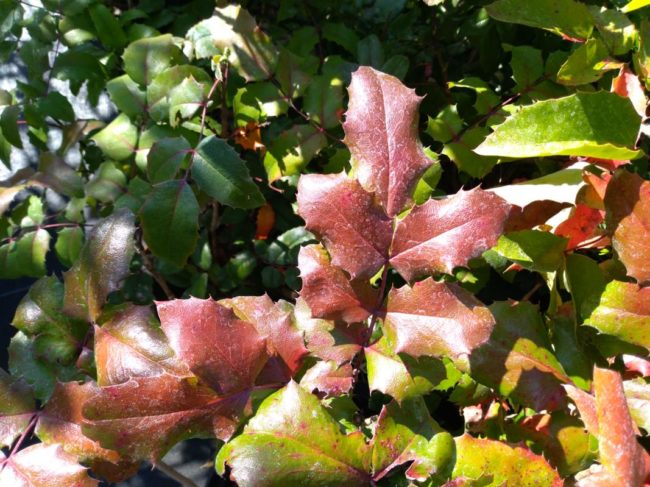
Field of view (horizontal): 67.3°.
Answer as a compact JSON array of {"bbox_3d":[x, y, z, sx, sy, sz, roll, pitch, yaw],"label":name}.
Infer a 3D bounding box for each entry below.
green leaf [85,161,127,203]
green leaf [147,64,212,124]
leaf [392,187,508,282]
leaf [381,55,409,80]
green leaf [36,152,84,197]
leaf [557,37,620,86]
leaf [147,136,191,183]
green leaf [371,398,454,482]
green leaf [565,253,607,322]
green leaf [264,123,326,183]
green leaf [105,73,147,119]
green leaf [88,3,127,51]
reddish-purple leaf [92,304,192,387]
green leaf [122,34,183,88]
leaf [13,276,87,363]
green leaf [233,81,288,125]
[{"bbox_3d":[-0.238,-0.067,0.530,0.043,0.012,0.046,14,76,-12],"label":"green leaf"},{"bbox_3d":[-0.149,-0.155,0.500,0.068,0.047,0.012,-32,7,-16],"label":"green leaf"},{"bbox_3d":[0.078,-0.004,0.301,0.092,0.015,0.043,-26,71,-16],"label":"leaf"},{"bbox_3d":[0.087,-0.220,0.620,0.037,0.046,0.010,9,0,6],"label":"leaf"},{"bbox_3d":[-0.293,-0.076,0.540,0.051,0.012,0.042,31,72,-10],"label":"green leaf"},{"bbox_3d":[0.187,-0.128,0.350,0.046,0.012,0.030,-32,82,-5],"label":"leaf"},{"bbox_3d":[-0.118,-0.061,0.370,0.037,0.010,0.038,-35,67,-9],"label":"leaf"},{"bbox_3d":[0.048,0.116,0.286,0.056,0.021,0.049,-27,74,-15],"label":"green leaf"},{"bbox_3d":[0.189,0.030,0.355,0.027,0.013,0.051,-16,74,14],"label":"green leaf"},{"bbox_3d":[-0.025,-0.075,0.410,0.064,0.012,0.047,-43,72,-8],"label":"green leaf"},{"bbox_3d":[-0.207,-0.153,0.510,0.049,0.011,0.040,38,79,-8],"label":"green leaf"},{"bbox_3d":[-0.224,-0.222,0.500,0.030,0.010,0.057,-25,82,-4],"label":"green leaf"},{"bbox_3d":[-0.119,0.068,0.320,0.073,0.022,0.045,29,72,17],"label":"reddish-purple leaf"},{"bbox_3d":[-0.145,-0.153,0.410,0.048,0.014,0.047,8,78,2],"label":"green leaf"},{"bbox_3d":[-0.214,0.059,0.380,0.058,0.020,0.068,-43,69,-13],"label":"leaf"},{"bbox_3d":[-0.073,-0.159,0.550,0.063,0.018,0.053,6,64,3],"label":"green leaf"}]

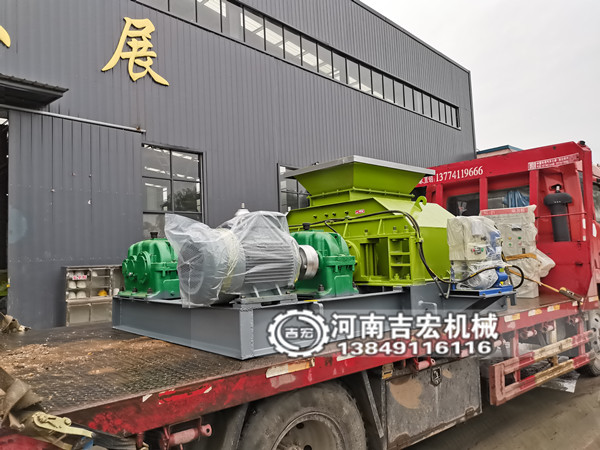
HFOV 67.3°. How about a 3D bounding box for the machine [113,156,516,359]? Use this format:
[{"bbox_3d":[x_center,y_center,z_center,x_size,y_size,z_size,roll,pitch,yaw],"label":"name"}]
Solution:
[{"bbox_3d":[0.258,0.149,4.278,3.425,1.423,1.990,3,-7,-41],"label":"machine"}]

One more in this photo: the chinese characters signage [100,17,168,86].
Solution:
[{"bbox_3d":[-4.374,-4.759,12.171,1.842,1.825,0.120,3,-7,-45],"label":"chinese characters signage"}]

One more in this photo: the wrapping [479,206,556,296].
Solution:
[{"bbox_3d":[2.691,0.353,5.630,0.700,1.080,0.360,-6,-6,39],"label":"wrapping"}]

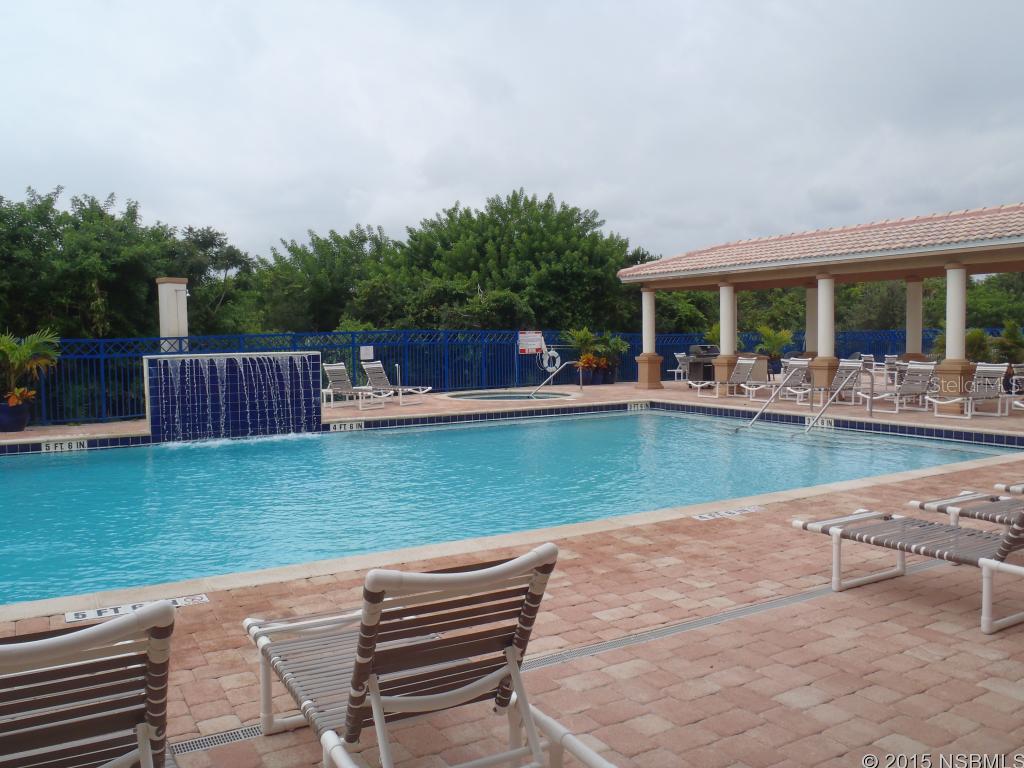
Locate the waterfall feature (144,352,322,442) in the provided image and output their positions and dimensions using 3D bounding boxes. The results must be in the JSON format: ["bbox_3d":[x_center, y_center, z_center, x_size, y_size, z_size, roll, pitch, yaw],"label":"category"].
[{"bbox_3d":[-4.630,0.198,13.937,2.800,1.384,0.480,-3,4,-28],"label":"waterfall feature"}]

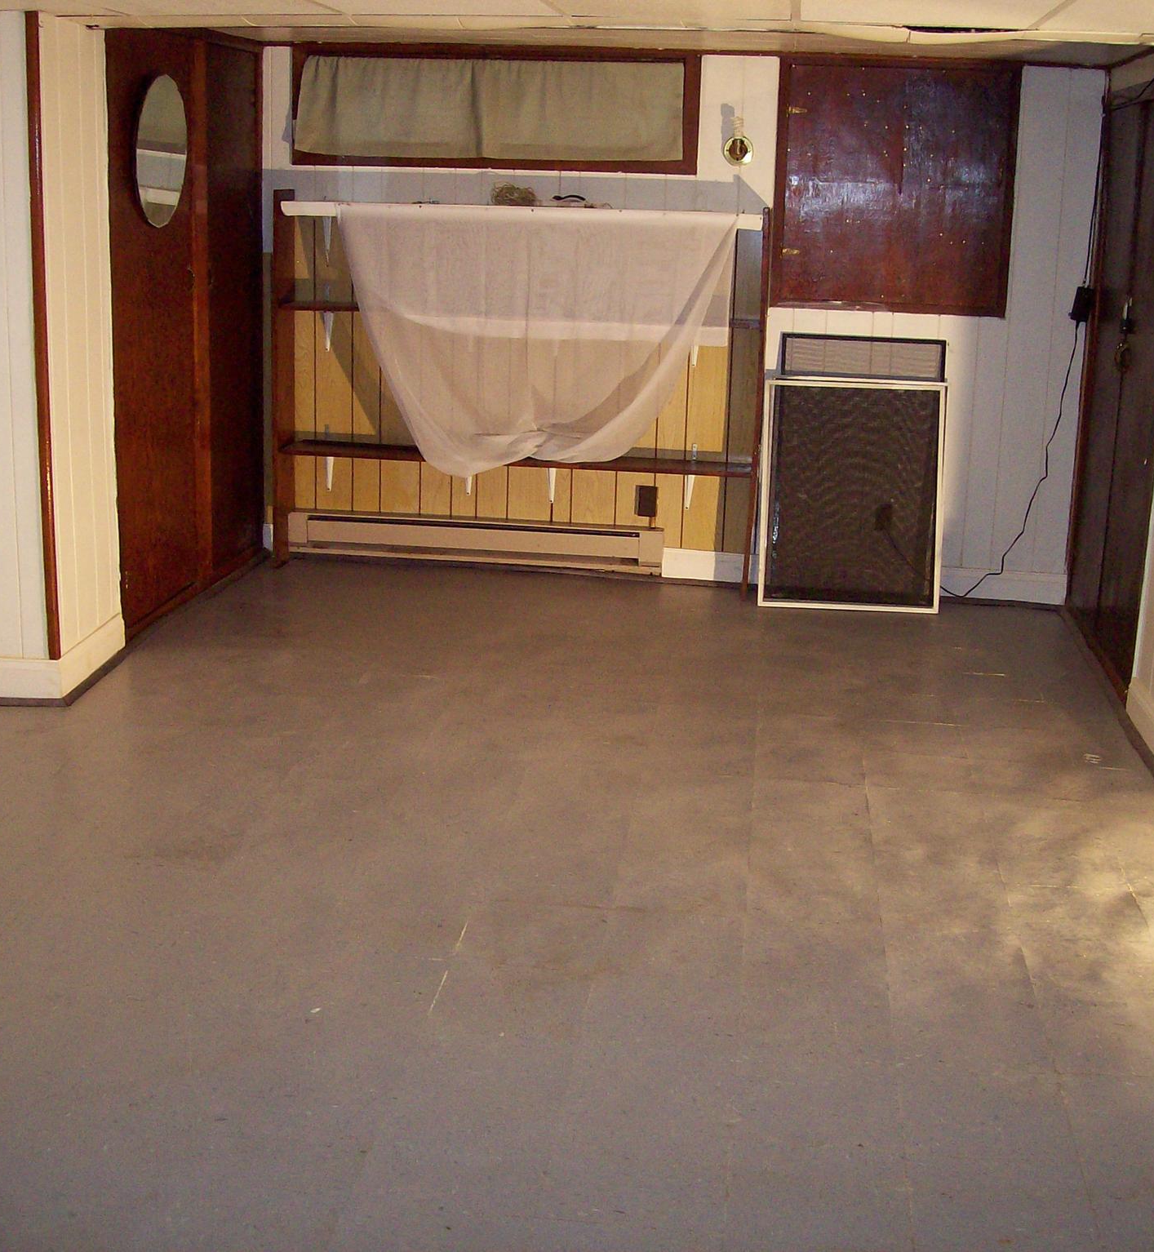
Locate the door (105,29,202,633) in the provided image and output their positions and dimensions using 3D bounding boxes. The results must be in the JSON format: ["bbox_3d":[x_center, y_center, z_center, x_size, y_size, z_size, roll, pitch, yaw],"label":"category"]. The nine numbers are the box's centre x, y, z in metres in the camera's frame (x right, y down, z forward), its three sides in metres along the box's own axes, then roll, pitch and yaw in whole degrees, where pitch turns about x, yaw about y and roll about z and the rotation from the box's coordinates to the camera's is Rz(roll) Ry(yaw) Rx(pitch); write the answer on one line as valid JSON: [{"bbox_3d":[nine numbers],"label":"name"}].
[{"bbox_3d":[-1.463,-1.017,6.036,0.050,1.960,0.810,3,15,6],"label":"door"}]

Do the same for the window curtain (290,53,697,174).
[{"bbox_3d":[-0.327,-1.965,6.643,1.575,0.455,0.080,3,15,6],"label":"window curtain"}]

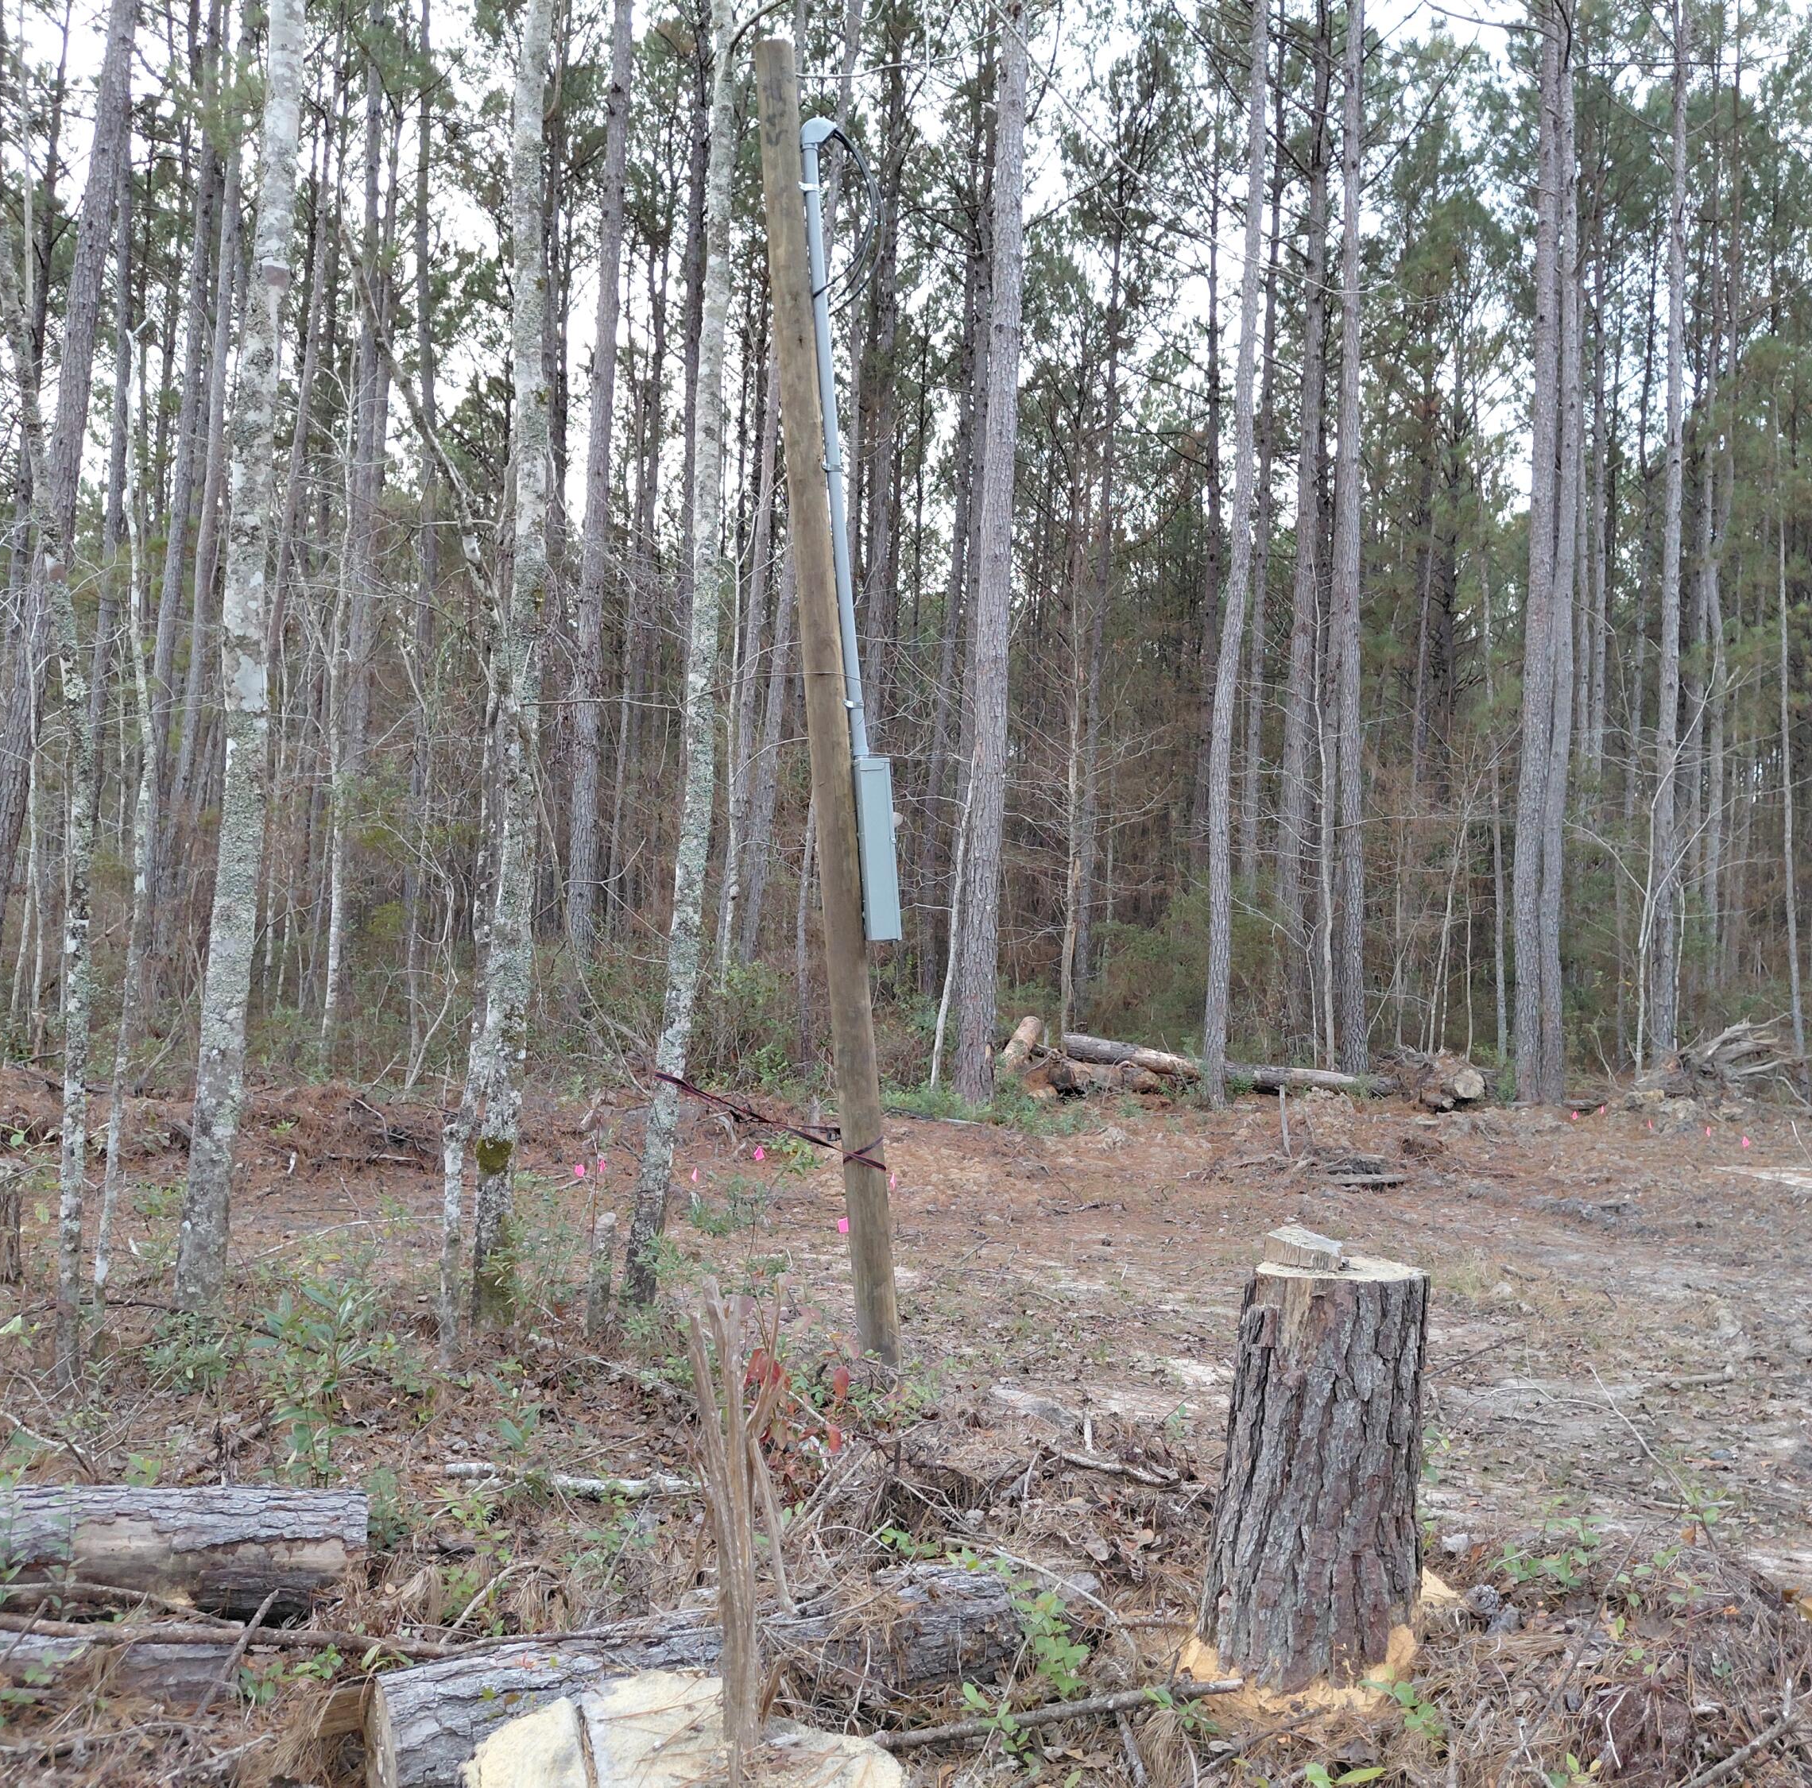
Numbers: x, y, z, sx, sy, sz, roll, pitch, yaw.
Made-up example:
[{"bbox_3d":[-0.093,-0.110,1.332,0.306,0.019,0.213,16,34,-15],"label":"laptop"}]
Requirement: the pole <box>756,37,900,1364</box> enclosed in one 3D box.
[{"bbox_3d":[-0.317,-0.810,6.775,0.160,5.234,0.160,-5,-3,0],"label":"pole"}]

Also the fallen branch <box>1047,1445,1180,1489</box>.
[{"bbox_3d":[0.603,1.674,5.025,0.384,0.050,0.070,5,-1,23],"label":"fallen branch"}]

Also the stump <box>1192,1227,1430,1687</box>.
[{"bbox_3d":[0.859,1.175,3.650,0.420,0.860,0.420,3,-3,0],"label":"stump"}]

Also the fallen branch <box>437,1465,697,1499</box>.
[{"bbox_3d":[-0.968,1.672,4.900,0.753,0.050,0.060,0,-3,8],"label":"fallen branch"}]

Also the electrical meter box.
[{"bbox_3d":[-0.113,-0.174,6.720,0.130,0.710,0.340,-3,-3,-9],"label":"electrical meter box"}]

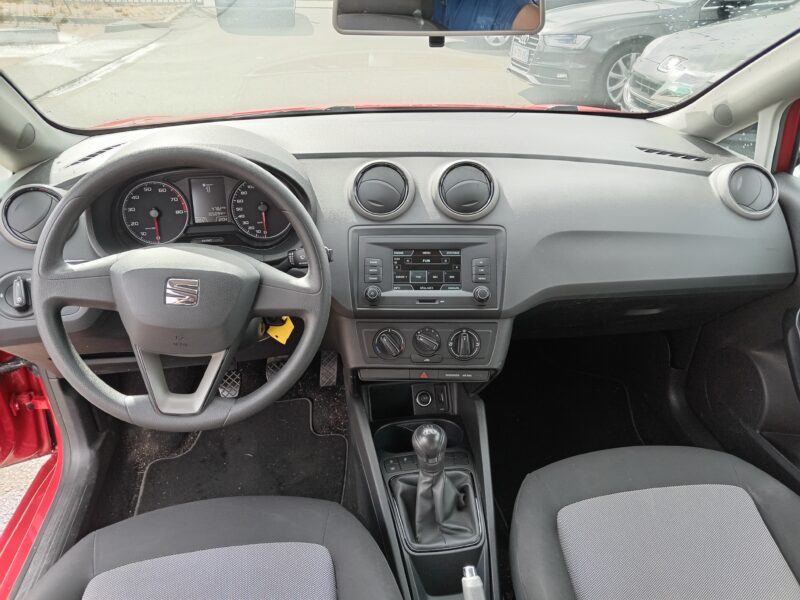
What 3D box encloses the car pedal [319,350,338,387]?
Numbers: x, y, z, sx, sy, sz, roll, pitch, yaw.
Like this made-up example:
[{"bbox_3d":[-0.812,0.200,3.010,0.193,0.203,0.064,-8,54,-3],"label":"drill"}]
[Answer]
[{"bbox_3d":[-0.177,0.167,1.430,0.044,0.098,0.030,2,-4,-3],"label":"car pedal"}]

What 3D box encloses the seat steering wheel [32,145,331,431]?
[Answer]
[{"bbox_3d":[-0.277,-0.014,0.768,0.372,0.370,0.105,2,1,-5],"label":"seat steering wheel"}]

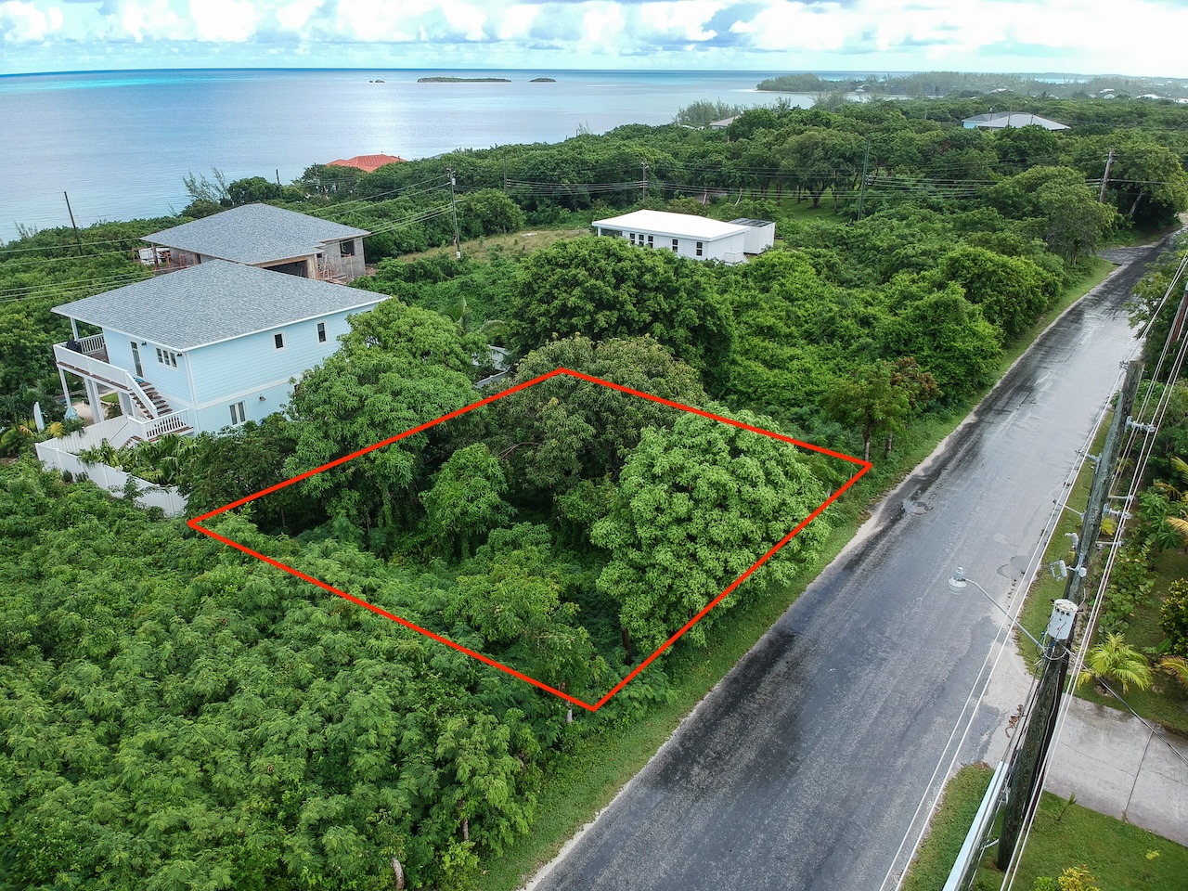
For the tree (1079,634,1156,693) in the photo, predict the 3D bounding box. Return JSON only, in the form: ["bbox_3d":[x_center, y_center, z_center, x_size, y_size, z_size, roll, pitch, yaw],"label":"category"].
[{"bbox_3d":[13.304,5.318,21.654,1.800,1.600,1.800,17,29,33],"label":"tree"}]

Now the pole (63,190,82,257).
[{"bbox_3d":[-60.740,-25.088,100.410,0.300,8.726,0.300,17,29,33],"label":"pole"}]

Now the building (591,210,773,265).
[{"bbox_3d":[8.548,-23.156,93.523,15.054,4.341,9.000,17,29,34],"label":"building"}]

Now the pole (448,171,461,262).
[{"bbox_3d":[-14.016,-22.882,87.176,0.300,9.727,0.300,17,29,33],"label":"pole"}]

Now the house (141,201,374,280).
[{"bbox_3d":[-29.035,-18.297,76.568,18.060,6.304,15.260,17,29,34],"label":"house"}]

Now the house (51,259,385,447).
[{"bbox_3d":[-21.391,-6.550,49.480,13.020,8.159,13.888,17,29,33],"label":"house"}]

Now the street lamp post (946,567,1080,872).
[{"bbox_3d":[7.465,5.267,16.315,2.350,6.000,0.450,17,29,33],"label":"street lamp post"}]

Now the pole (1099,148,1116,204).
[{"bbox_3d":[43.037,-20.649,72.861,0.300,8.600,0.300,17,29,33],"label":"pole"}]

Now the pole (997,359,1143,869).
[{"bbox_3d":[8.170,3.483,14.942,0.340,10.374,0.340,17,29,33],"label":"pole"}]

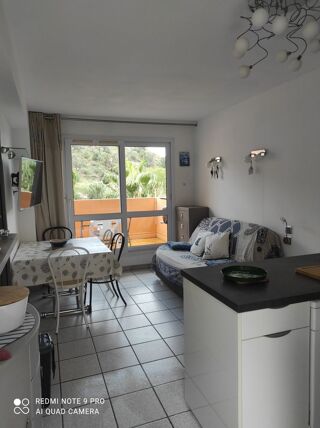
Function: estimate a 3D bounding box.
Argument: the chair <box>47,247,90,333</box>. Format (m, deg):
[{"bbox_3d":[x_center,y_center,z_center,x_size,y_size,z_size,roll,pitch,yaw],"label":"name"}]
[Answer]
[{"bbox_3d":[-0.960,0.743,3.284,0.402,0.870,0.499,-4,6,-20],"label":"chair"}]

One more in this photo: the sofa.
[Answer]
[{"bbox_3d":[0.655,0.590,4.105,1.045,0.920,1.841,-4,6,-20],"label":"sofa"}]

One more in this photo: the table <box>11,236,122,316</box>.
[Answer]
[{"bbox_3d":[-1.154,0.766,3.752,1.055,0.746,1.161,-4,6,-20],"label":"table"}]

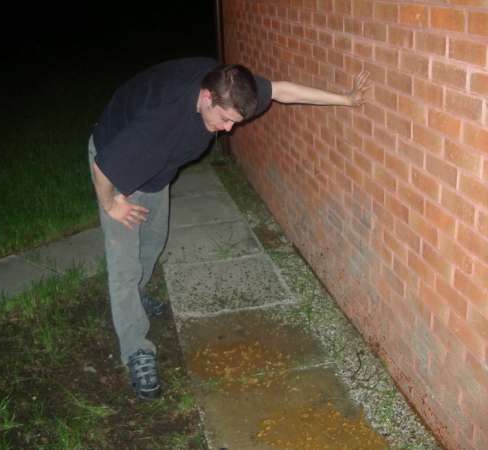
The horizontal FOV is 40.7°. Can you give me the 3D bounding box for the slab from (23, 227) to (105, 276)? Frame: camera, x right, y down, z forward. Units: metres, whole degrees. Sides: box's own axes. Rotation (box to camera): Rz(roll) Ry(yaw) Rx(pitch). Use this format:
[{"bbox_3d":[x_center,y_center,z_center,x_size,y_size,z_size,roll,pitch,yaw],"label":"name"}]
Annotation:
[{"bbox_3d":[-0.986,0.186,4.169,0.620,0.050,0.620,-22,28,-39],"label":"slab"}]

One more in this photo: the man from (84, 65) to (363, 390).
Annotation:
[{"bbox_3d":[-0.141,-0.033,2.767,1.182,1.330,0.919,6,24,24],"label":"man"}]

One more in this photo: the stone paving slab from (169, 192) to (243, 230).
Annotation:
[{"bbox_3d":[-0.352,-0.083,4.751,0.600,0.050,0.600,-7,22,-10],"label":"stone paving slab"}]

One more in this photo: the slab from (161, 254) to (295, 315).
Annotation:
[{"bbox_3d":[-0.102,0.341,3.639,0.600,0.050,0.600,-7,22,-10],"label":"slab"}]

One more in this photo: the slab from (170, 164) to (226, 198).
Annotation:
[{"bbox_3d":[-0.477,-0.295,5.307,0.600,0.050,0.600,-7,22,-10],"label":"slab"}]

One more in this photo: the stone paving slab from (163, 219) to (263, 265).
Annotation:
[{"bbox_3d":[-0.227,0.129,4.195,0.600,0.050,0.600,-7,22,-10],"label":"stone paving slab"}]

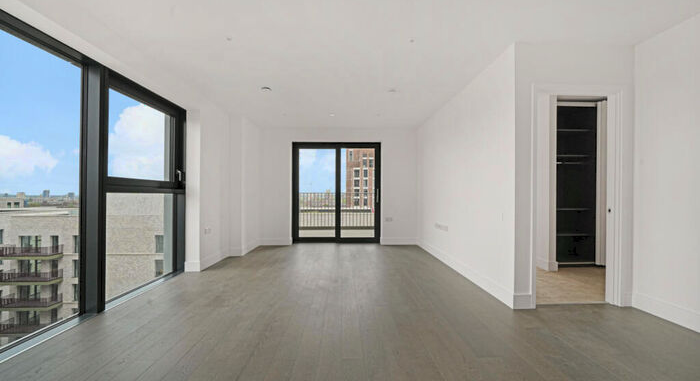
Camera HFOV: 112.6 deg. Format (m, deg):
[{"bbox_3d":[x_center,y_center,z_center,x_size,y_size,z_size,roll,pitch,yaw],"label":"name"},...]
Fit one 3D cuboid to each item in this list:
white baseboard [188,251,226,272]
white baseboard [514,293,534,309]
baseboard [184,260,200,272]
[{"bbox_3d":[-2.101,1.071,3.640,0.020,0.146,0.784,0,0,-2],"label":"white baseboard"},{"bbox_3d":[1.621,1.043,2.192,0.182,0.144,0.020,0,0,-2],"label":"white baseboard"},{"bbox_3d":[-2.188,1.062,3.256,0.216,0.144,0.020,0,0,-2],"label":"baseboard"}]

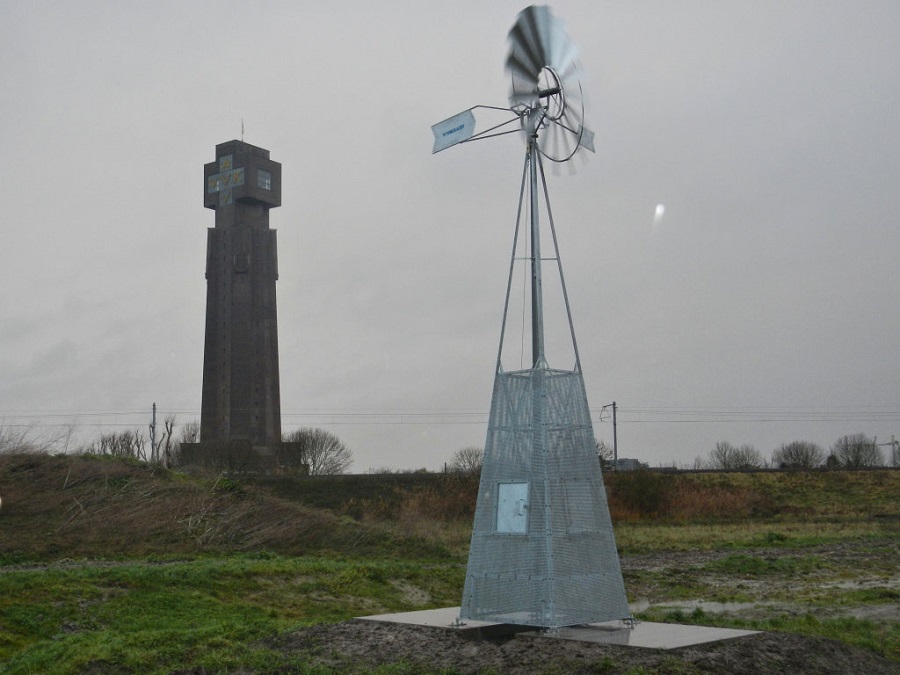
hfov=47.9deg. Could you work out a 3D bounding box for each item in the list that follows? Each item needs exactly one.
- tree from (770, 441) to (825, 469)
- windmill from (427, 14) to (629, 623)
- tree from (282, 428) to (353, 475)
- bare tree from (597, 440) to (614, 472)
[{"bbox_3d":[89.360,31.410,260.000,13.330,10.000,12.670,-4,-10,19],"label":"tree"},{"bbox_3d":[0.882,-0.297,14.225,2.670,8.400,2.670,-8,-12,37],"label":"windmill"},{"bbox_3d":[-27.440,24.750,210.000,14.910,11.800,14.170,1,-10,-7],"label":"tree"},{"bbox_3d":[23.430,19.170,160.000,4.730,5.840,4.500,-2,-10,8],"label":"bare tree"}]

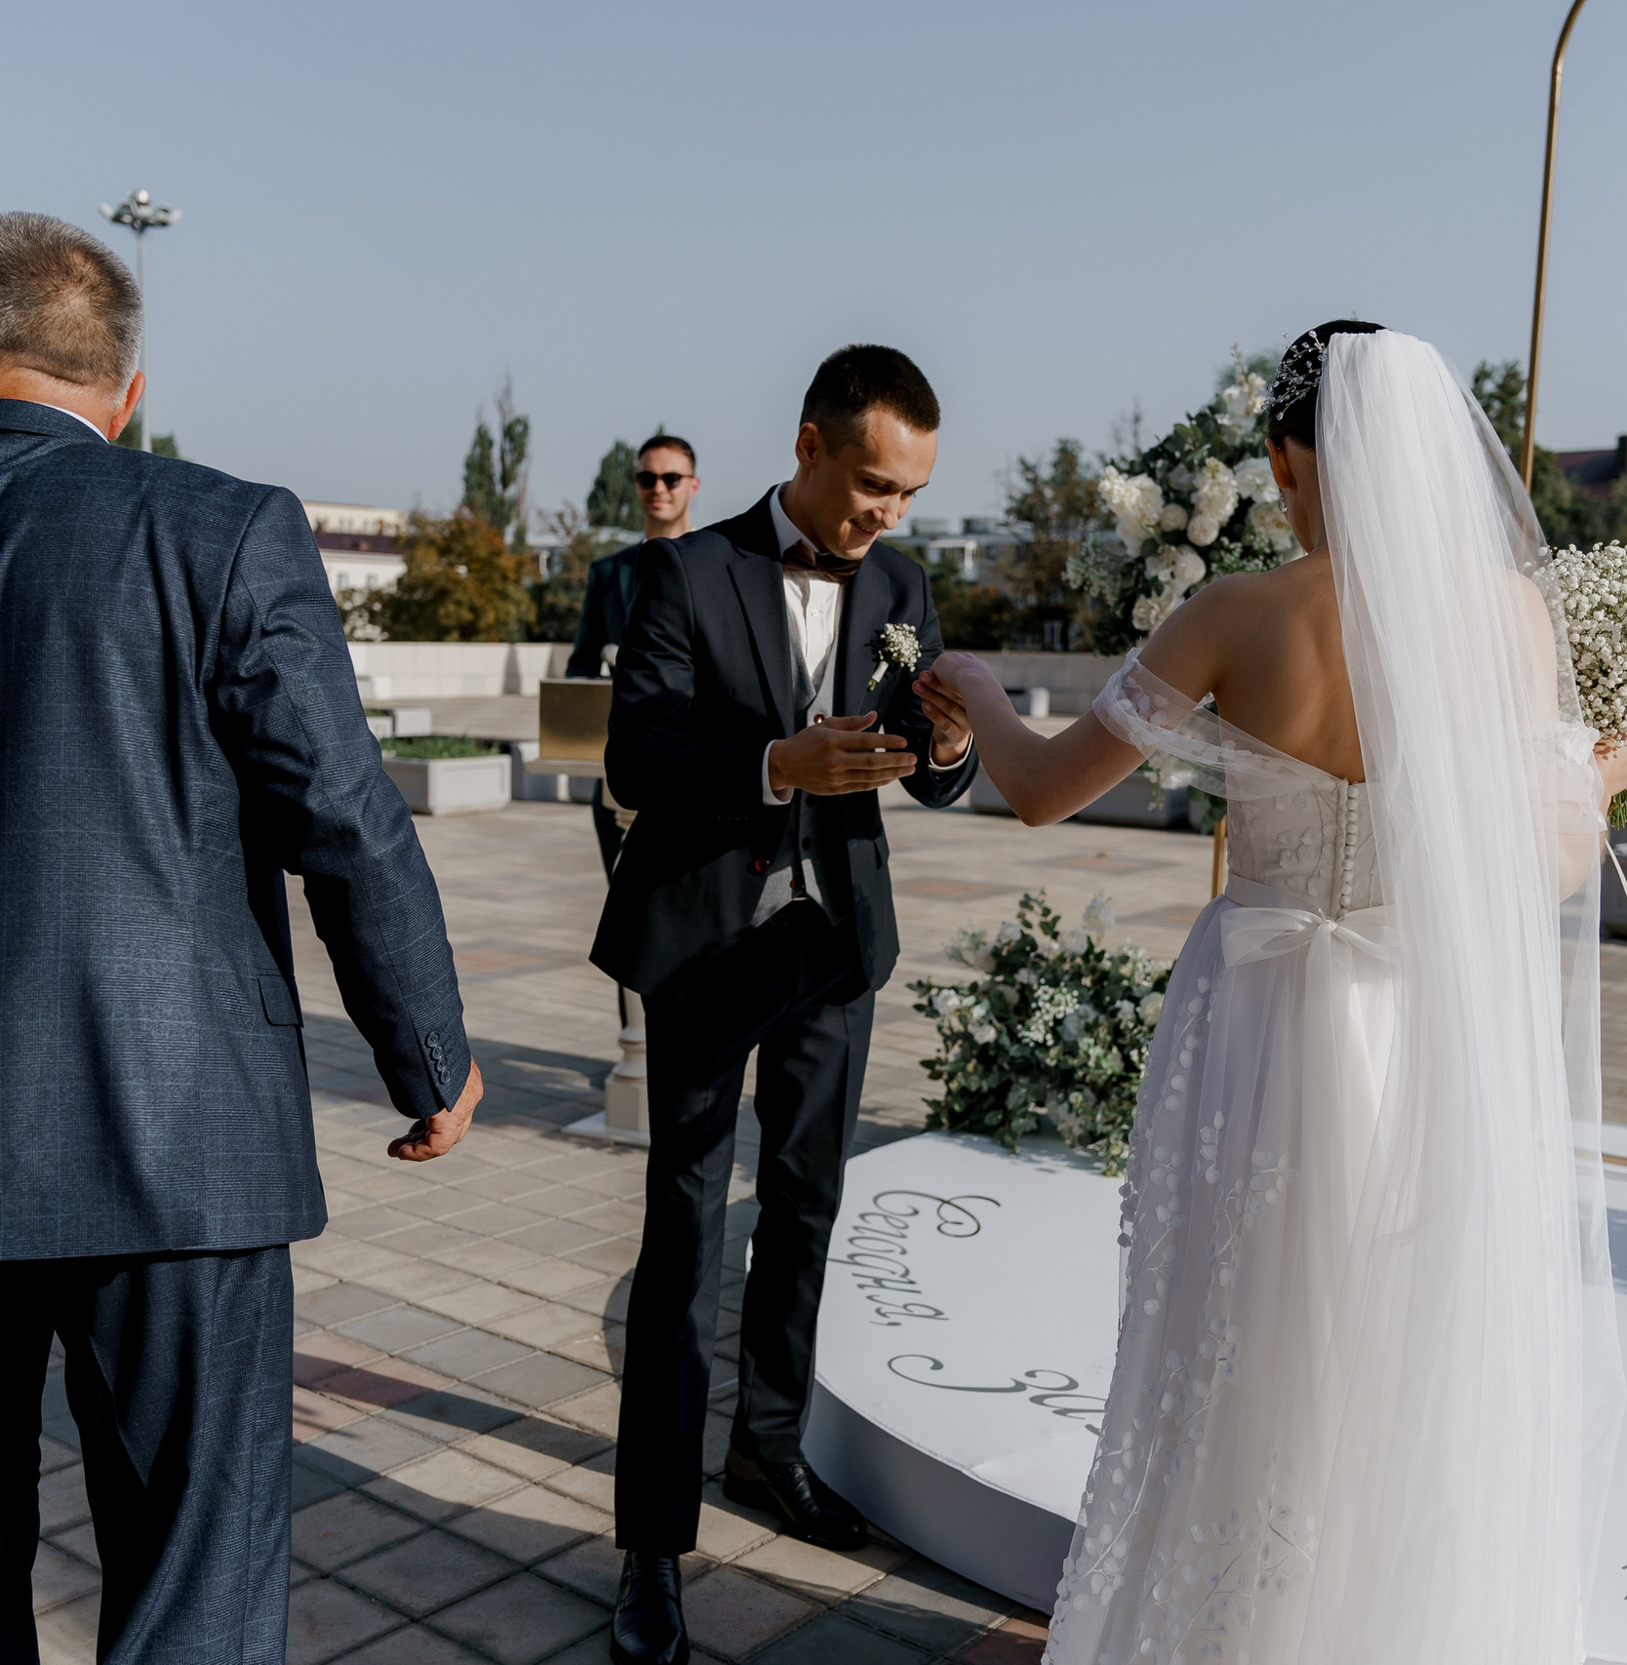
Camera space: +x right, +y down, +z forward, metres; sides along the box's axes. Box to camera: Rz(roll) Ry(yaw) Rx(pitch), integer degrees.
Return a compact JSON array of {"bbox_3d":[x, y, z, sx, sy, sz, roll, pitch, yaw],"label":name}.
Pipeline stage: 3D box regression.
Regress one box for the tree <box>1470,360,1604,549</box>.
[{"bbox_3d":[22.029,-9.341,60.000,5.000,10.475,5.000,1,6,0],"label":"tree"}]

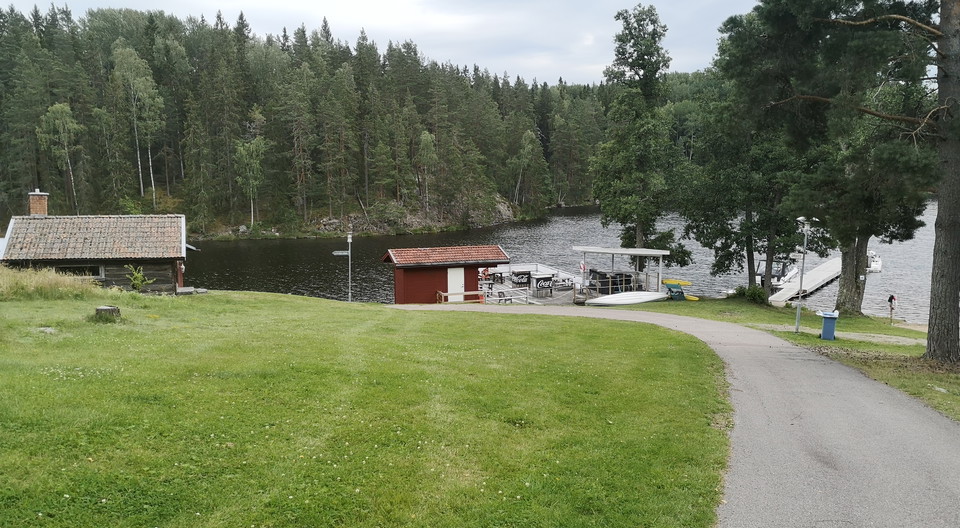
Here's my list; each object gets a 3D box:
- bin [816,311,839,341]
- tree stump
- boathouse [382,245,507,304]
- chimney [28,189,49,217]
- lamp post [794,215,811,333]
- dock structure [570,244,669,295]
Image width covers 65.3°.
[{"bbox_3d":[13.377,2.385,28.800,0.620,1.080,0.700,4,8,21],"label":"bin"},{"bbox_3d":[-8.744,1.163,17.600,0.570,0.350,0.570,1,7,0],"label":"tree stump"},{"bbox_3d":[-1.951,0.567,42.196,6.700,3.000,3.000,-2,8,-21],"label":"boathouse"},{"bbox_3d":[-19.444,-2.710,33.000,0.700,1.200,0.650,-2,8,-17],"label":"chimney"},{"bbox_3d":[13.460,0.543,31.300,0.360,4.750,0.360,1,7,0],"label":"lamp post"},{"bbox_3d":[8.685,0.428,45.800,5.000,2.650,3.500,-2,8,-16],"label":"dock structure"}]

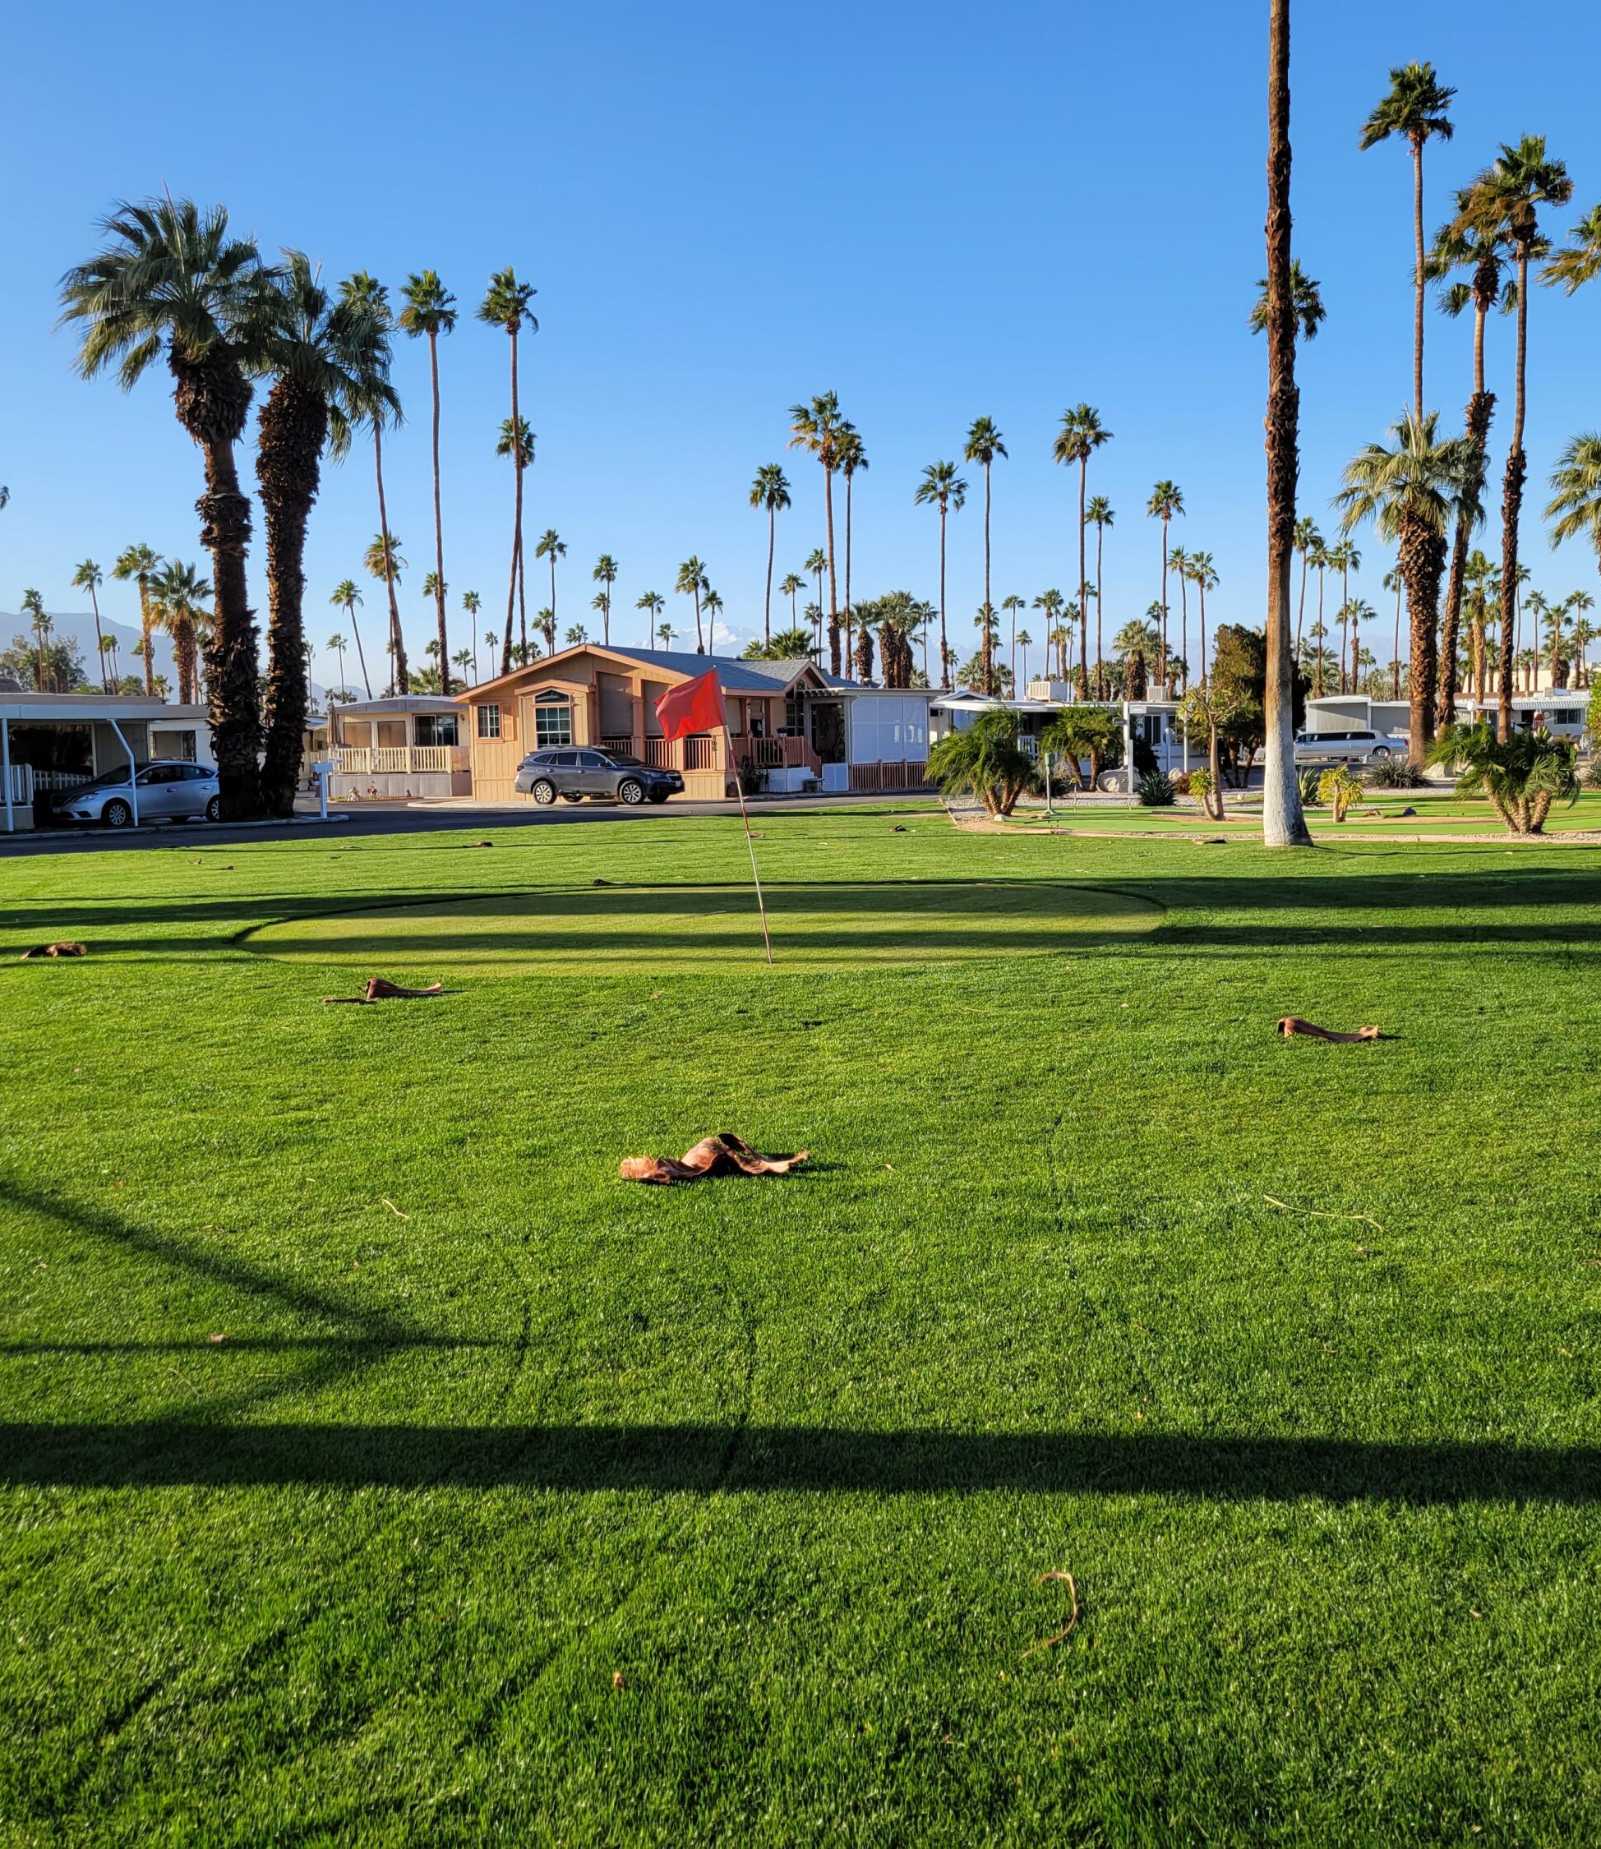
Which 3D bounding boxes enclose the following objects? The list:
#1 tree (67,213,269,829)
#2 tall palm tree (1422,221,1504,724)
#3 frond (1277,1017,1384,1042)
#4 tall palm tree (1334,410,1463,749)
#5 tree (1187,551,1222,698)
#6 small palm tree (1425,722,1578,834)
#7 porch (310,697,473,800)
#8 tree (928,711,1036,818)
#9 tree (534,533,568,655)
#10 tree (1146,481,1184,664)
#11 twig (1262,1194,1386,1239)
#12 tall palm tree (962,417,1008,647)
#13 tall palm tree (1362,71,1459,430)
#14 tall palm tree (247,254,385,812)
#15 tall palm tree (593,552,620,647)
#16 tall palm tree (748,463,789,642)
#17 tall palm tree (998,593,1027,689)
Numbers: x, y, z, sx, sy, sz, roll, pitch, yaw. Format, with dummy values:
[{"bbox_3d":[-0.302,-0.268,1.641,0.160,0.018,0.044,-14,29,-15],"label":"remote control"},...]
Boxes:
[{"bbox_3d":[-14.632,-9.927,44.730,5.400,14.778,5.300,-3,6,-18],"label":"tree"},{"bbox_3d":[24.023,-15.593,66.619,3.160,20.240,3.400,1,6,20],"label":"tall palm tree"},{"bbox_3d":[2.800,0.541,9.786,0.520,0.100,0.220,-1,6,0],"label":"frond"},{"bbox_3d":[25.669,-13.694,77.294,5.700,14.822,5.700,1,6,18],"label":"tall palm tree"},{"bbox_3d":[37.213,-24.851,171.042,3.200,18.869,3.200,0,6,12],"label":"tree"},{"bbox_3d":[10.052,-2.092,26.595,2.040,1.590,2.100,1,6,21],"label":"small palm tree"},{"bbox_3d":[-14.709,-6.438,67.500,5.000,3.600,2.800,1,6,16],"label":"porch"},{"bbox_3d":[3.663,-3.219,37.285,2.160,2.110,2.100,-1,5,6],"label":"tree"},{"bbox_3d":[-18.622,-20.480,138.676,2.600,18.041,2.600,-1,5,0],"label":"tree"},{"bbox_3d":[27.053,-22.420,136.829,2.710,20.410,2.800,0,6,11],"label":"tree"},{"bbox_3d":[1.697,0.916,6.007,0.101,0.040,0.547,-5,7,-35],"label":"twig"},{"bbox_3d":[11.464,-20.254,113.038,2.800,20.995,2.800,0,6,6],"label":"tall palm tree"},{"bbox_3d":[20.193,-16.520,61.702,3.200,23.586,3.200,-1,5,0],"label":"tall palm tree"},{"bbox_3d":[-11.845,-9.401,45.308,3.700,13.637,3.700,-1,5,0],"label":"tall palm tree"},{"bbox_3d":[-18.092,-24.884,175.533,2.440,20.240,2.500,-2,5,-6],"label":"tall palm tree"},{"bbox_3d":[-2.214,-21.530,129.028,2.900,20.810,2.900,-1,6,-1],"label":"tall palm tree"},{"bbox_3d":[25.813,-30.067,224.120,2.900,19.593,2.900,0,5,7],"label":"tall palm tree"}]

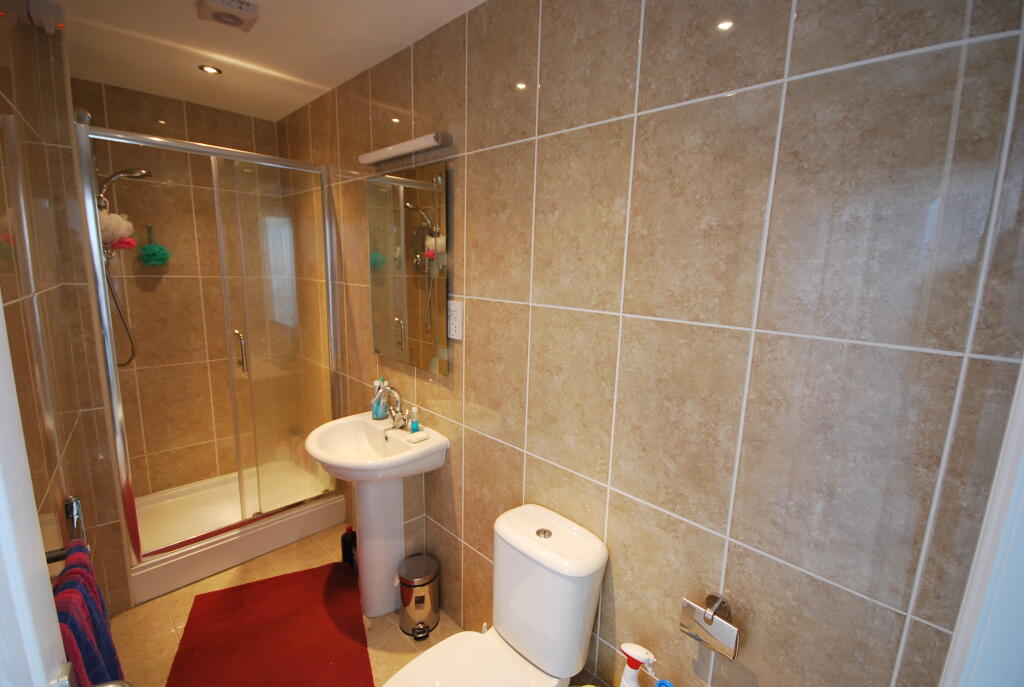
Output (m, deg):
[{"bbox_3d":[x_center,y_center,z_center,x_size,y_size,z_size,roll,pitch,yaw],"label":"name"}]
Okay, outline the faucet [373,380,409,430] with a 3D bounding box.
[{"bbox_3d":[-0.528,0.279,1.822,0.125,0.195,0.155,11,14,42],"label":"faucet"}]

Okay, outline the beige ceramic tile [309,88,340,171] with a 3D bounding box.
[{"bbox_3d":[-0.985,-1.059,2.254,0.325,0.447,0.010,11,14,42],"label":"beige ceramic tile"}]

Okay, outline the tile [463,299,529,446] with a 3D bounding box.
[{"bbox_3d":[-0.062,0.102,1.548,0.325,0.506,0.010,11,14,42],"label":"tile"}]

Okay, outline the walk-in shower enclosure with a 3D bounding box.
[{"bbox_3d":[-1.585,0.067,2.332,0.755,2.045,0.955,11,14,42],"label":"walk-in shower enclosure"}]

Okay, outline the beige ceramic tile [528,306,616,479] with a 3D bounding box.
[{"bbox_3d":[0.177,0.150,1.328,0.328,0.509,0.012,11,14,42],"label":"beige ceramic tile"}]

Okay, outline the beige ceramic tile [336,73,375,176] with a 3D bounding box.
[{"bbox_3d":[-0.745,-1.013,2.035,0.328,0.453,0.012,11,14,42],"label":"beige ceramic tile"}]

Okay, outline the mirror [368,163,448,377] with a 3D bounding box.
[{"bbox_3d":[-0.451,-0.313,1.834,0.585,0.805,0.022,11,14,42],"label":"mirror"}]

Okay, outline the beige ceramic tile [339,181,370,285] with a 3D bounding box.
[{"bbox_3d":[-0.761,-0.540,2.119,0.325,0.506,0.010,11,14,42],"label":"beige ceramic tile"}]

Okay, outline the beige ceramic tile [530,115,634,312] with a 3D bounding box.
[{"bbox_3d":[0.190,-0.350,1.236,0.325,0.506,0.010,11,14,42],"label":"beige ceramic tile"}]

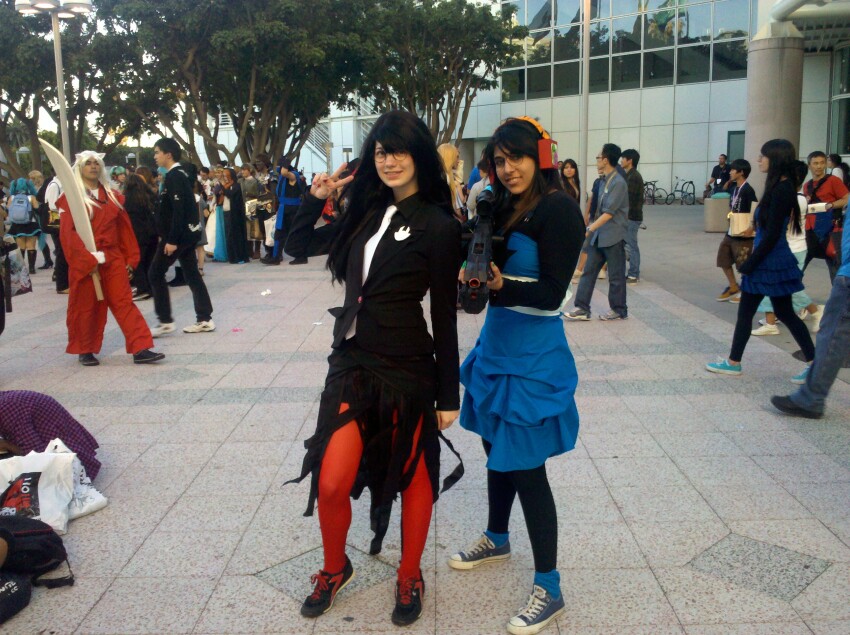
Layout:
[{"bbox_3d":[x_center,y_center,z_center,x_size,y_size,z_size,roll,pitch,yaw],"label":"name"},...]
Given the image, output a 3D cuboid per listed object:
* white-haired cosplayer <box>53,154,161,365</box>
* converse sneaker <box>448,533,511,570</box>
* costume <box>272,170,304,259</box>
[{"bbox_3d":[-2.561,-0.495,5.970,0.640,1.690,0.530,-12,14,-43],"label":"white-haired cosplayer"},{"bbox_3d":[0.210,0.884,2.790,0.255,0.110,0.097,-5,11,-16],"label":"converse sneaker"},{"bbox_3d":[-2.384,-1.804,12.850,0.400,1.520,0.460,-7,12,-26],"label":"costume"}]

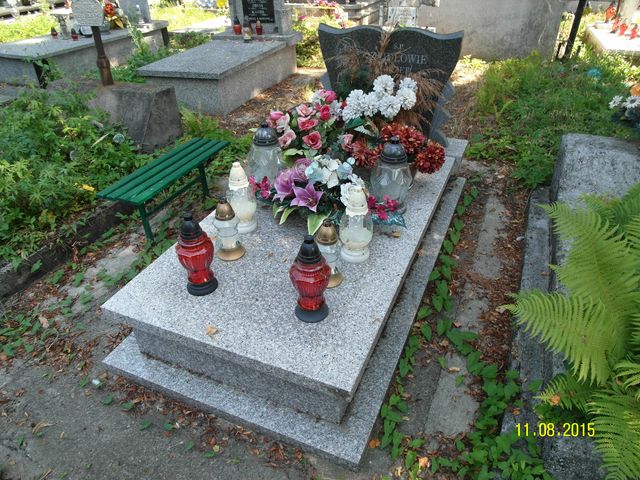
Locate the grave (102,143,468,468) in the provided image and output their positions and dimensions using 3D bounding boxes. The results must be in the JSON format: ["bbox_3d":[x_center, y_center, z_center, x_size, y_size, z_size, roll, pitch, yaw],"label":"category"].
[{"bbox_3d":[0.040,-0.056,2.239,1.079,0.255,2.054,12,38,21],"label":"grave"}]

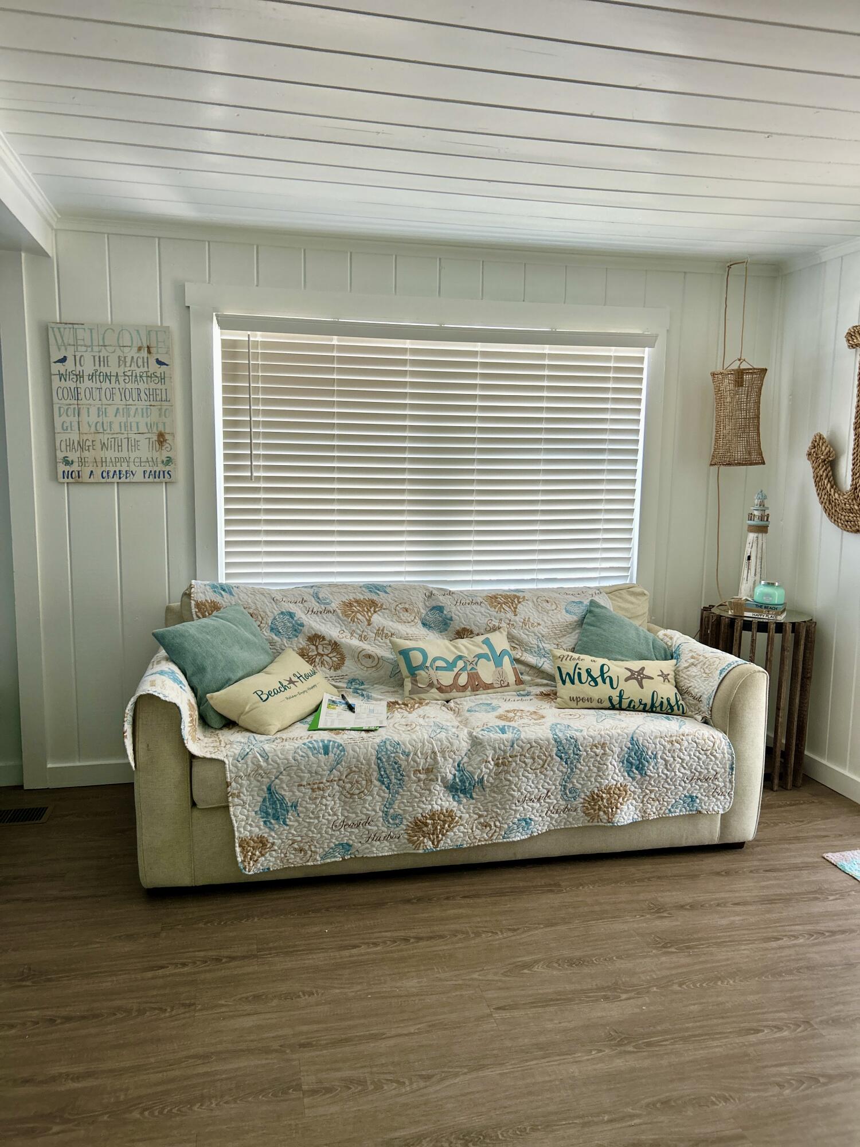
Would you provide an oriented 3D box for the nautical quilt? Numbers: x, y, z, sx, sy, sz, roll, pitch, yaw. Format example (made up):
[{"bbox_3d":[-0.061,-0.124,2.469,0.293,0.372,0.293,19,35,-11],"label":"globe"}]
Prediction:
[{"bbox_3d":[0.042,0.454,3.137,2.133,0.790,0.837,-1,8,-10],"label":"nautical quilt"}]

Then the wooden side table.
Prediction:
[{"bbox_3d":[1.398,0.517,3.732,0.466,0.702,0.466,-1,8,-13],"label":"wooden side table"}]

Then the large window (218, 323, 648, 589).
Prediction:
[{"bbox_3d":[0.055,-0.451,3.629,1.802,1.094,0.060,-1,8,-13],"label":"large window"}]

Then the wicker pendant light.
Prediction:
[{"bbox_3d":[1.363,-0.911,3.757,0.228,0.884,0.228,-1,8,-13],"label":"wicker pendant light"}]

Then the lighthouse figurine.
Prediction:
[{"bbox_3d":[1.404,-0.093,3.706,0.125,0.527,0.125,-1,8,-13],"label":"lighthouse figurine"}]

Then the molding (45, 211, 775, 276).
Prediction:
[{"bbox_3d":[0.102,-1.330,3.535,3.058,0.055,0.045,-1,8,-13],"label":"molding"}]

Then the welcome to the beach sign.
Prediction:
[{"bbox_3d":[-1.219,-0.652,3.325,0.436,0.595,0.022,-1,8,-13],"label":"welcome to the beach sign"}]

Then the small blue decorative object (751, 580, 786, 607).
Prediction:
[{"bbox_3d":[1.410,0.079,3.584,0.120,0.088,0.120,-1,8,-13],"label":"small blue decorative object"}]

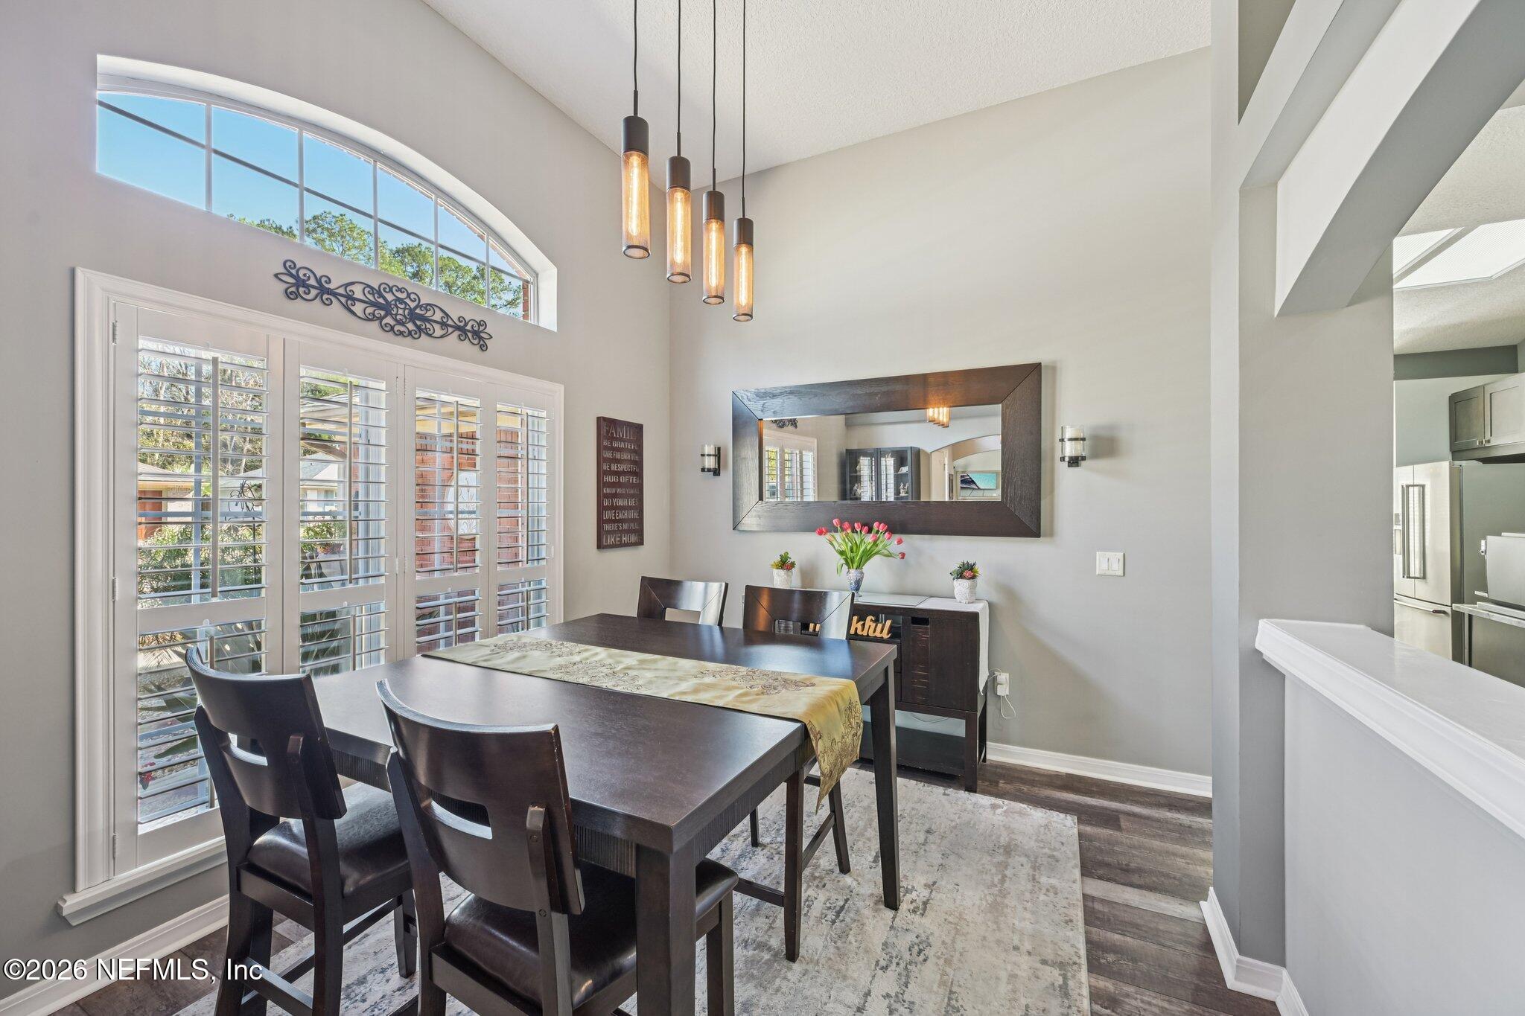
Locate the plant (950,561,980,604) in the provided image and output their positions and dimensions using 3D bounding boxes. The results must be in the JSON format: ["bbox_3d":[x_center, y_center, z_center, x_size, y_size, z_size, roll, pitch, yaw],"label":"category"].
[{"bbox_3d":[1.114,0.406,3.255,0.150,0.226,0.150,0,0,27],"label":"plant"}]

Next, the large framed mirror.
[{"bbox_3d":[0.655,-0.315,3.623,1.895,0.938,0.050,0,0,27],"label":"large framed mirror"}]

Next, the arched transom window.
[{"bbox_3d":[-1.701,-1.270,2.617,0.070,0.565,1.790,0,0,27],"label":"arched transom window"}]

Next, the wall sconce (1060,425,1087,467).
[{"bbox_3d":[1.615,-0.318,3.087,0.126,0.217,0.150,0,0,27],"label":"wall sconce"}]

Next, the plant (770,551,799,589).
[{"bbox_3d":[0.134,0.398,3.732,0.155,0.242,0.155,0,0,27],"label":"plant"}]

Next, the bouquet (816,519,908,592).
[{"bbox_3d":[0.566,0.292,3.500,0.500,0.455,0.330,0,0,27],"label":"bouquet"}]

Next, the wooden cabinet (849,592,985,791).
[{"bbox_3d":[0.571,0.968,3.436,1.340,0.905,0.400,0,0,27],"label":"wooden cabinet"}]

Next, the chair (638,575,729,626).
[{"bbox_3d":[-0.490,0.877,2.468,0.490,1.085,0.610,0,0,29],"label":"chair"}]

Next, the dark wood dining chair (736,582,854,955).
[{"bbox_3d":[0.033,0.877,2.207,0.490,1.085,0.610,0,0,27],"label":"dark wood dining chair"}]

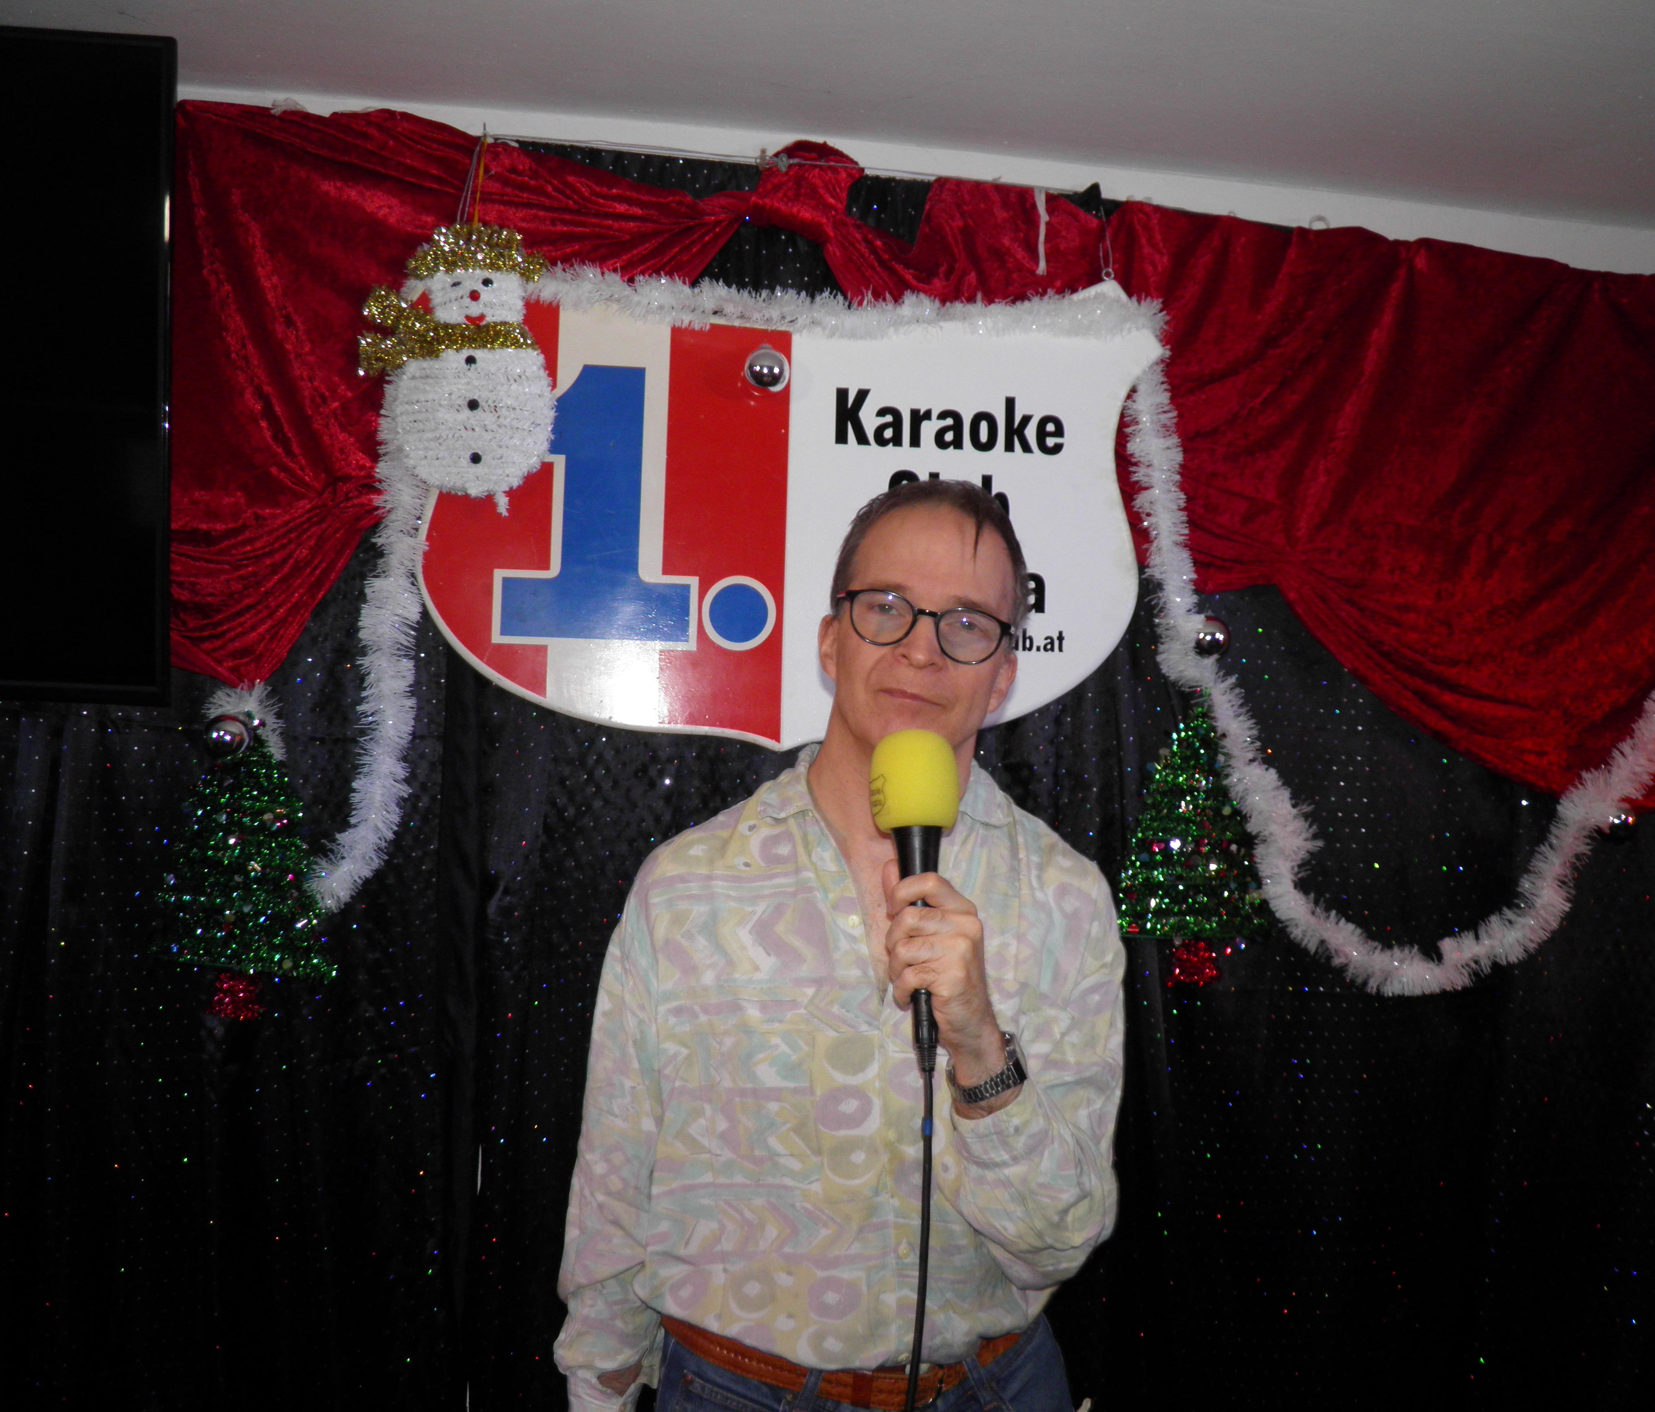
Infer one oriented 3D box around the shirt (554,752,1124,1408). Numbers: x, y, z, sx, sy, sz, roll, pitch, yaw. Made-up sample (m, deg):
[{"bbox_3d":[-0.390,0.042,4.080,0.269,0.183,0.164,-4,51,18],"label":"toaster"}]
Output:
[{"bbox_3d":[0.005,0.330,1.360,0.500,0.600,0.320,2,-3,-13],"label":"shirt"}]

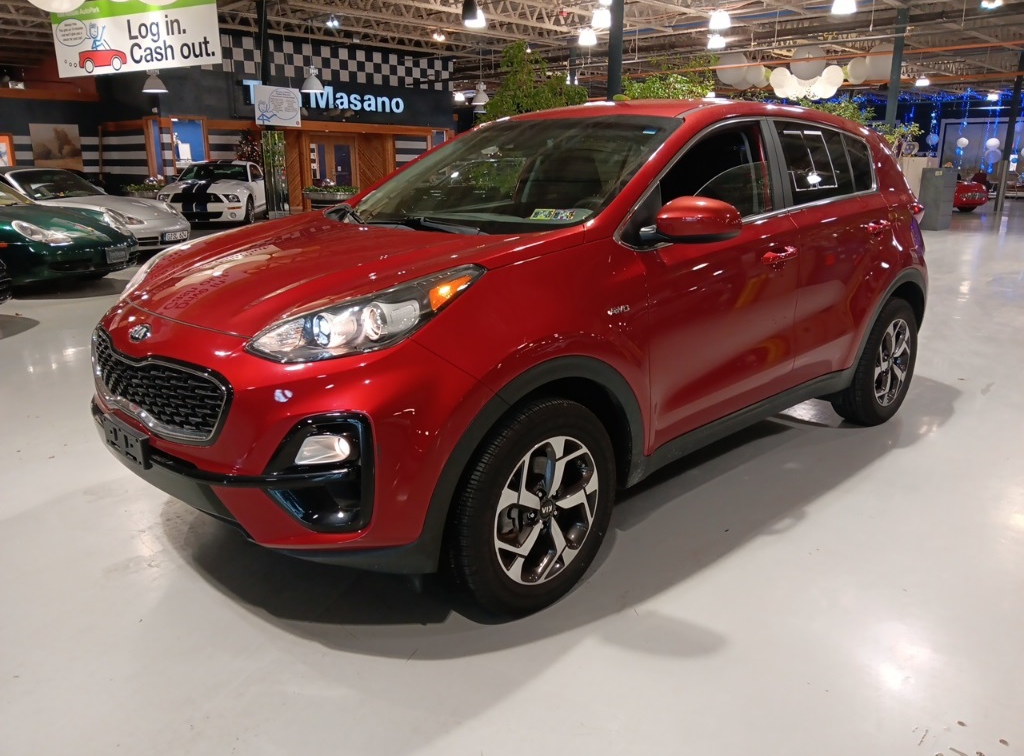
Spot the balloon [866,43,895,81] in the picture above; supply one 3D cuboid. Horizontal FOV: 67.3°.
[{"bbox_3d":[9.154,-7.712,18.800,0.950,0.950,0.950,-14,20,-42],"label":"balloon"}]

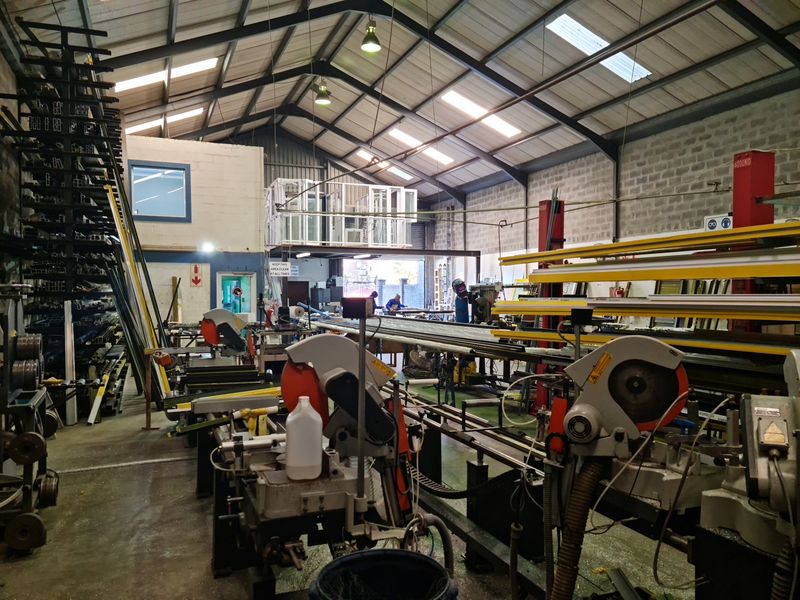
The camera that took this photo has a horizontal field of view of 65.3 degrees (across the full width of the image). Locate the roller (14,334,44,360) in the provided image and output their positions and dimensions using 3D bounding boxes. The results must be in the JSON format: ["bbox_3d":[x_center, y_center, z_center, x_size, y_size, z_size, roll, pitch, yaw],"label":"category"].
[{"bbox_3d":[-2.830,0.365,4.750,0.170,0.210,0.210,0,1,-21],"label":"roller"}]

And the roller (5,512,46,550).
[{"bbox_3d":[-2.220,1.375,3.700,0.215,0.215,0.080,0,1,-14],"label":"roller"}]

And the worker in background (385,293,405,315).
[{"bbox_3d":[-0.160,0.570,22.000,0.580,1.500,0.580,1,1,38],"label":"worker in background"}]

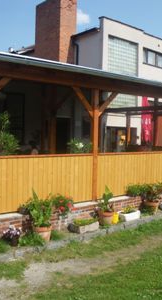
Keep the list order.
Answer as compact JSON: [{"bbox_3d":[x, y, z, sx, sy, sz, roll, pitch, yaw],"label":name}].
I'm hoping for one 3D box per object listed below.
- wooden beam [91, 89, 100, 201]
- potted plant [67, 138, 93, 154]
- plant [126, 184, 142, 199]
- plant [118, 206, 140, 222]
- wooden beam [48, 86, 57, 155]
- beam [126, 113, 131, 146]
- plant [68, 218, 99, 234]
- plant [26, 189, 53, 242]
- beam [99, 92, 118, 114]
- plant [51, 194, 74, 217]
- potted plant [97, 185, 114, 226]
[{"bbox_3d":[0.264,-0.089,6.368,0.118,2.179,0.118,-1,3,-38],"label":"wooden beam"},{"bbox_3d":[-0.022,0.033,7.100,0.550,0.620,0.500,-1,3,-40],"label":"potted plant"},{"bbox_3d":[1.155,0.896,6.985,0.360,0.300,0.280,-1,4,-39],"label":"plant"},{"bbox_3d":[0.997,1.284,6.648,0.440,0.260,0.250,-1,4,-39],"label":"plant"},{"bbox_3d":[-0.777,-0.383,9.090,0.160,2.691,0.160,-1,3,-39],"label":"wooden beam"},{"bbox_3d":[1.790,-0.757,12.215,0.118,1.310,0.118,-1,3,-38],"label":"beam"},{"bbox_3d":[0.074,1.333,5.821,0.470,0.210,0.320,-1,3,-39],"label":"plant"},{"bbox_3d":[-0.688,1.090,5.425,0.460,0.850,0.440,1,3,0],"label":"plant"},{"bbox_3d":[0.621,-1.032,7.180,0.100,0.100,0.700,4,48,50],"label":"beam"},{"bbox_3d":[-0.323,0.968,5.645,0.355,0.365,0.298,-1,3,-38],"label":"plant"},{"bbox_3d":[0.494,1.133,6.520,0.310,0.750,0.310,1,2,0],"label":"potted plant"}]

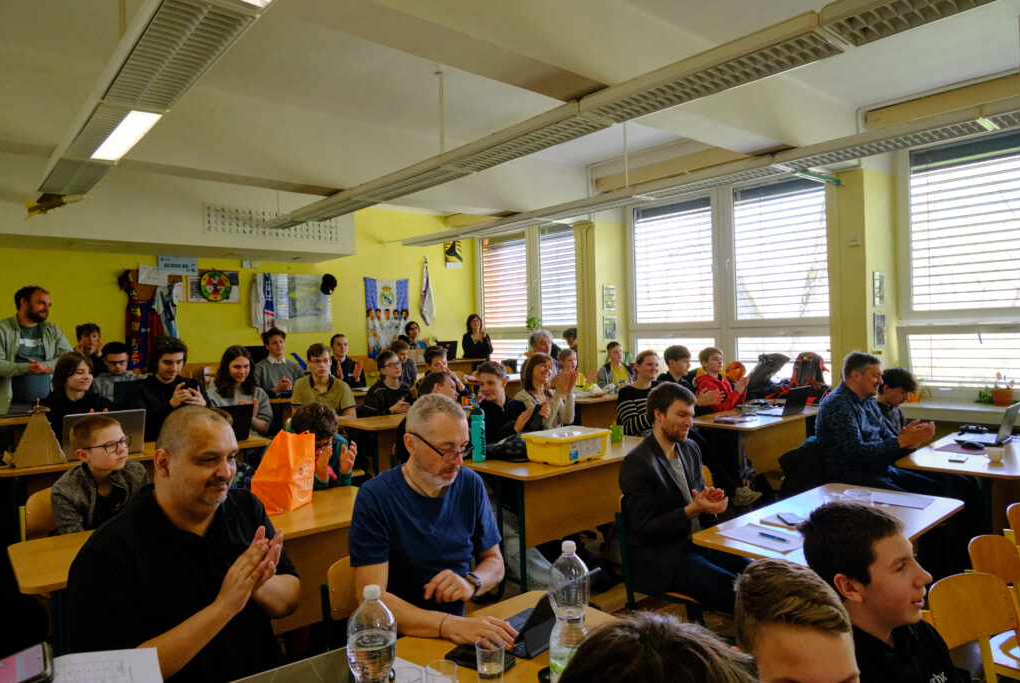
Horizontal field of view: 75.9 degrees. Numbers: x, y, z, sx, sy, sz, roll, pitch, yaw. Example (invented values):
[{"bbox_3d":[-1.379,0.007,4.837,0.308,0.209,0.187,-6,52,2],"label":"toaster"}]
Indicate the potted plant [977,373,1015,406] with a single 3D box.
[{"bbox_3d":[3.635,0.349,4.885,0.280,0.260,0.250,-2,1,-41],"label":"potted plant"}]

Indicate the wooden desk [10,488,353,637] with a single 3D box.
[{"bbox_3d":[-1.041,1.058,2.439,1.274,0.760,0.569,-2,0,-42],"label":"wooden desk"}]

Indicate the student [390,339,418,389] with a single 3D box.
[{"bbox_3d":[-1.067,0.580,7.012,0.460,1.230,0.700,-2,0,-42],"label":"student"}]

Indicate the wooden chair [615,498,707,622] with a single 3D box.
[{"bbox_3d":[0.803,1.111,2.974,0.410,0.810,0.480,-2,0,-42],"label":"wooden chair"}]

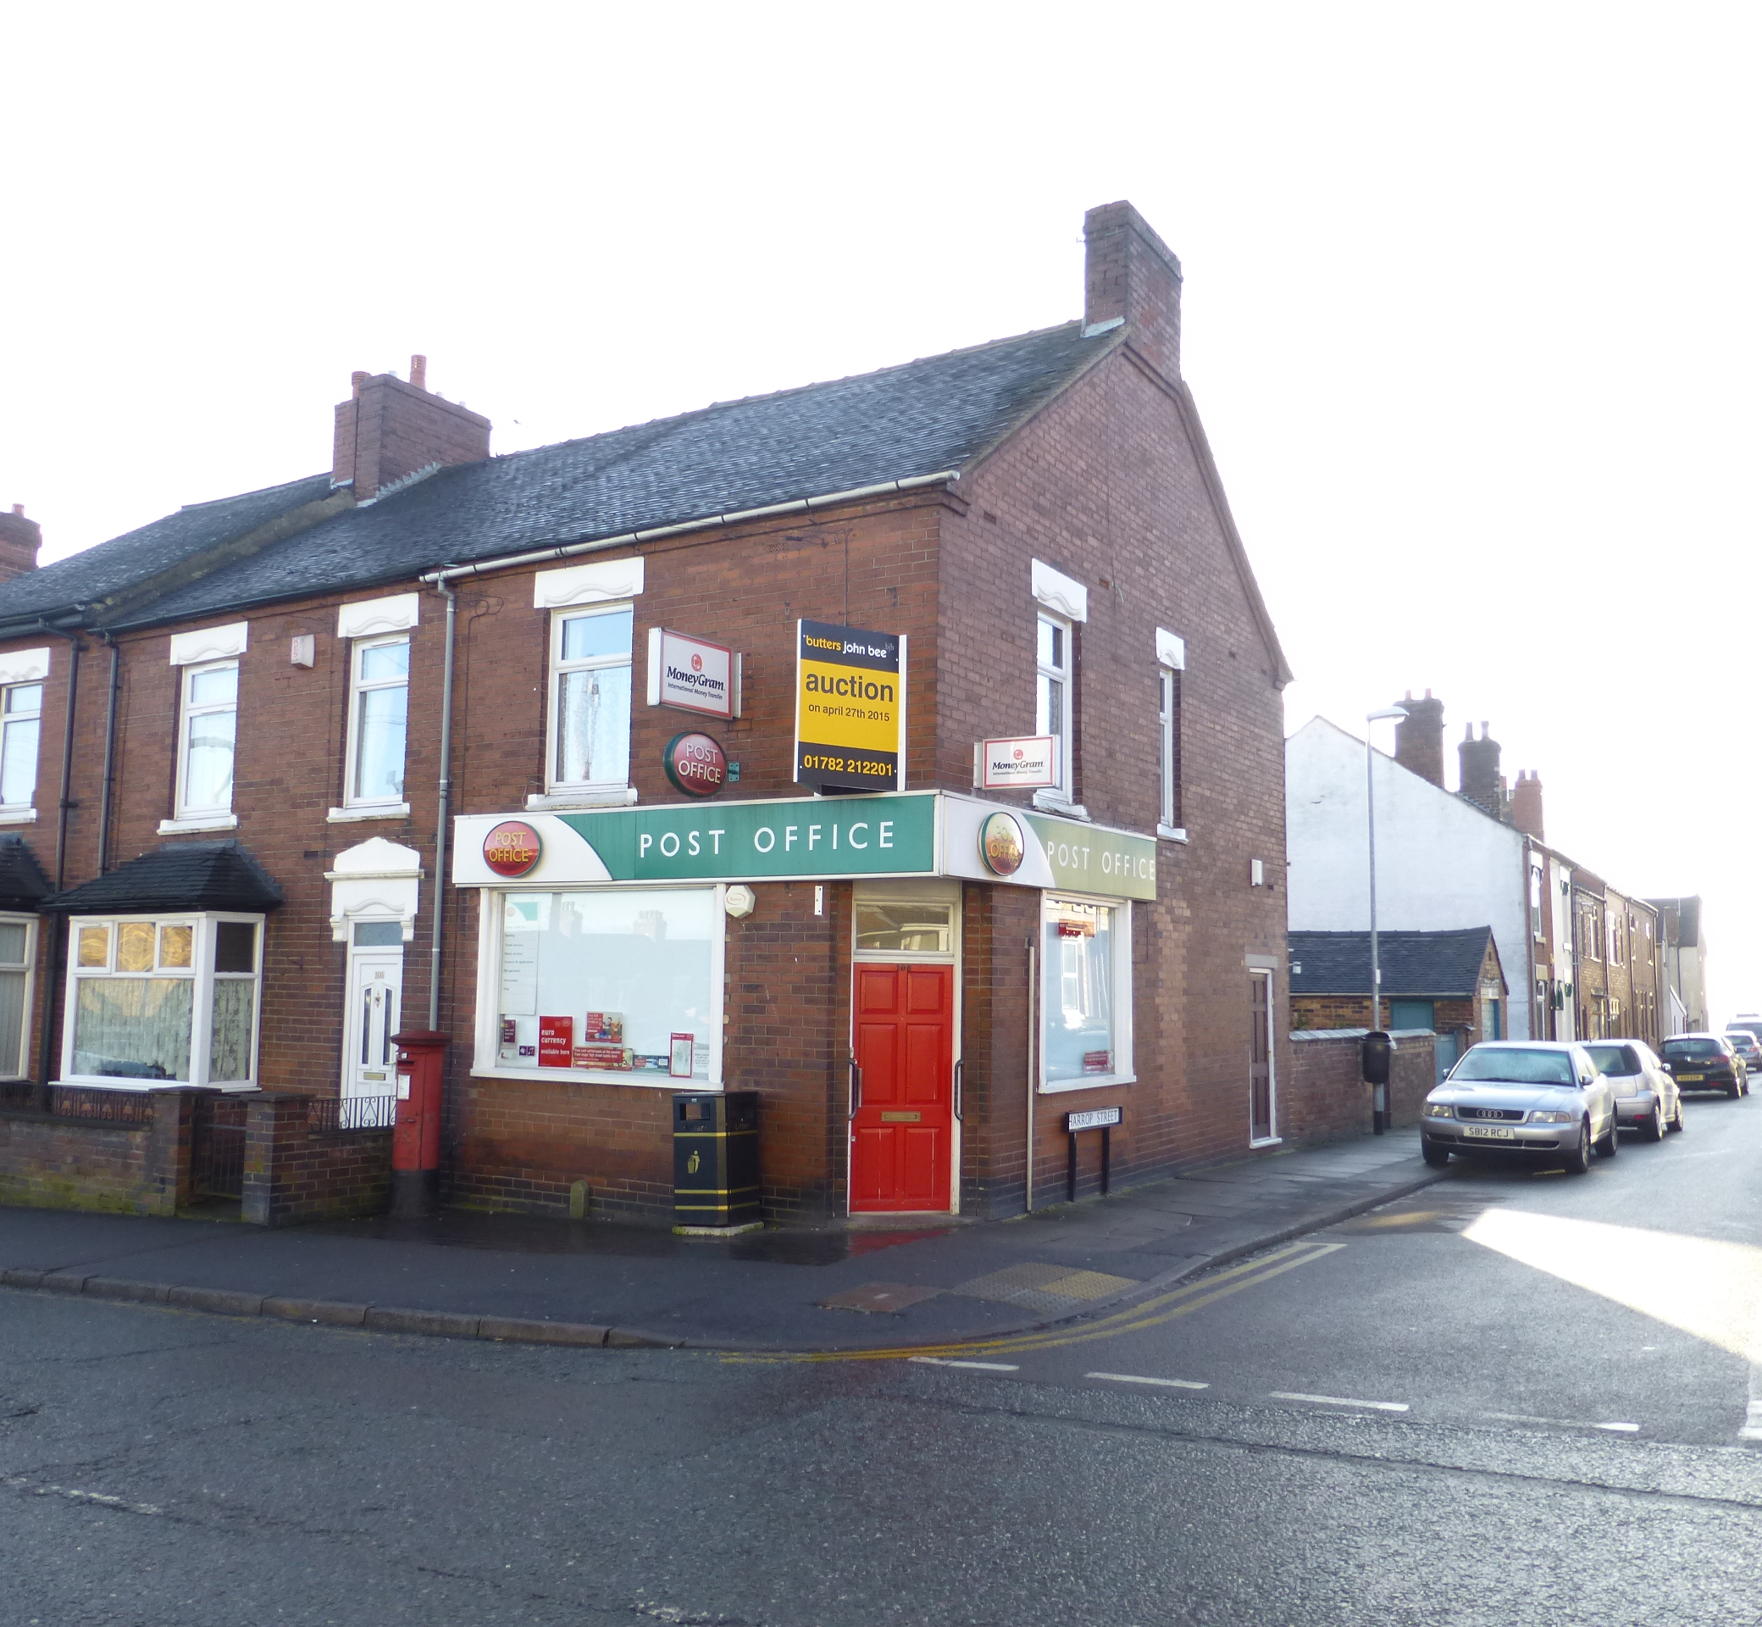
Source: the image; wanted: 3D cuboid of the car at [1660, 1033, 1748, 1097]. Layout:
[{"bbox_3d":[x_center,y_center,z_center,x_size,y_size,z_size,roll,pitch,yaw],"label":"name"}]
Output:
[{"bbox_3d":[19.641,6.004,36.075,1.740,1.450,4.150,-3,-7,32],"label":"car"}]

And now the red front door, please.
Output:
[{"bbox_3d":[0.165,2.170,11.951,0.820,1.944,0.060,2,-6,-13],"label":"red front door"}]

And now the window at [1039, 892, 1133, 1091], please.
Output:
[{"bbox_3d":[1.869,1.634,13.771,0.195,1.706,1.950,-3,-7,31],"label":"window"}]

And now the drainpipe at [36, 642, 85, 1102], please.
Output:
[{"bbox_3d":[-9.554,0.788,17.224,0.127,5.947,0.312,-3,-7,31],"label":"drainpipe"}]

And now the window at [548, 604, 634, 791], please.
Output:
[{"bbox_3d":[-2.574,-1.029,13.579,1.065,1.685,0.100,-3,-7,32],"label":"window"}]

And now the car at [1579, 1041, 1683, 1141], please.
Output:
[{"bbox_3d":[11.163,4.162,23.127,1.730,1.440,4.150,-3,-8,34],"label":"car"}]

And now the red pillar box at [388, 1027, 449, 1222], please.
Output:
[{"bbox_3d":[-4.026,2.674,13.099,0.510,1.580,0.510,-3,-7,31],"label":"red pillar box"}]

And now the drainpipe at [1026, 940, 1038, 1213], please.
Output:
[{"bbox_3d":[1.240,2.155,12.430,0.075,2.218,0.075,-3,-7,32],"label":"drainpipe"}]

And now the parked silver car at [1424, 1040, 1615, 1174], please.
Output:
[{"bbox_3d":[8.001,3.574,18.739,1.735,1.420,4.480,-3,-8,32],"label":"parked silver car"}]

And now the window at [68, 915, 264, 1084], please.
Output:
[{"bbox_3d":[-7.462,1.912,15.589,2.320,1.720,0.680,-3,-7,31],"label":"window"}]

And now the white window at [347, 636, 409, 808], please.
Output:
[{"bbox_3d":[-4.984,-0.902,15.068,0.959,1.719,0.100,-3,-7,32],"label":"white window"}]

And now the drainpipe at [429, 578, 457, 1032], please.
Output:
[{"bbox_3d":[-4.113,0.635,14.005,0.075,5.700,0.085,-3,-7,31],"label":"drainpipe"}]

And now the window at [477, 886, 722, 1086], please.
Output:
[{"bbox_3d":[-2.486,1.498,13.121,2.847,1.706,0.195,-3,-7,31],"label":"window"}]

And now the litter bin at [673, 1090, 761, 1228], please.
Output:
[{"bbox_3d":[-1.271,2.670,11.659,0.526,0.985,0.517,-8,-9,31],"label":"litter bin"}]

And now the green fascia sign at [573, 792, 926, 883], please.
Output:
[{"bbox_3d":[-1.151,0.230,12.251,3.743,0.615,0.120,-3,-7,32],"label":"green fascia sign"}]

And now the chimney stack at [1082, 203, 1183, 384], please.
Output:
[{"bbox_3d":[2.745,-5.484,16.162,0.468,1.482,1.589,-3,-7,31],"label":"chimney stack"}]

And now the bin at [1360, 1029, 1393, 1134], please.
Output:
[{"bbox_3d":[7.006,3.821,21.265,0.439,1.472,0.449,-1,-6,16],"label":"bin"}]

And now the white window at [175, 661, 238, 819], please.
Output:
[{"bbox_3d":[-7.344,-0.788,16.545,1.094,1.731,0.100,-3,-7,32],"label":"white window"}]

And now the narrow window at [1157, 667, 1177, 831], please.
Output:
[{"bbox_3d":[2.889,-0.694,15.680,0.100,1.640,0.580,-3,-7,32],"label":"narrow window"}]

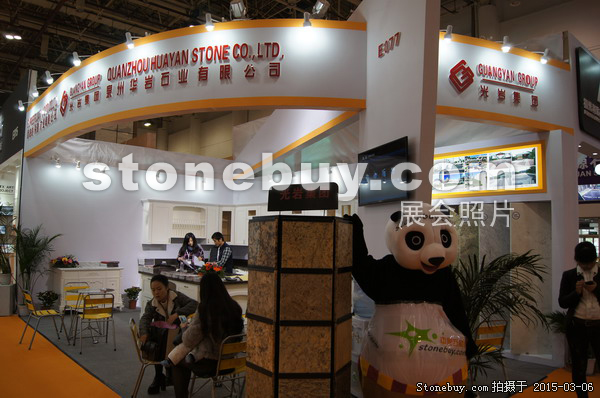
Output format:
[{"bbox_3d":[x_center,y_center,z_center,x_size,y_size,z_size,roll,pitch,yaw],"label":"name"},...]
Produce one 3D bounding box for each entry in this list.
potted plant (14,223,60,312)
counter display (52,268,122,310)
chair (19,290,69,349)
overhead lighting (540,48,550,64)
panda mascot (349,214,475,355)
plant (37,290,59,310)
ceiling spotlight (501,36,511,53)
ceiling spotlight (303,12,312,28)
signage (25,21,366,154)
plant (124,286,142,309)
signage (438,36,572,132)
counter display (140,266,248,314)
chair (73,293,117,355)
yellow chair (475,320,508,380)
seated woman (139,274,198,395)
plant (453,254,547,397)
[{"bbox_3d":[-4.956,1.323,8.483,0.820,1.720,0.800,1,-3,0],"label":"potted plant"},{"bbox_3d":[-4.192,1.813,9.064,1.250,0.830,0.500,2,-4,-25],"label":"counter display"},{"bbox_3d":[-3.636,1.695,6.449,0.520,0.770,0.440,4,-5,-43],"label":"chair"},{"bbox_3d":[2.885,-1.675,5.280,0.100,0.180,0.110,2,-4,-25],"label":"overhead lighting"},{"bbox_3d":[0.763,0.988,2.992,0.860,1.870,0.680,1,-5,-5],"label":"panda mascot"},{"bbox_3d":[-4.787,1.984,8.514,0.380,0.410,0.370,1,-3,0],"label":"plant"},{"bbox_3d":[2.494,-1.873,5.446,0.110,0.160,0.120,3,-6,-26],"label":"ceiling spotlight"},{"bbox_3d":[0.081,-1.933,4.865,0.105,0.155,0.115,1,-5,-3],"label":"ceiling spotlight"},{"bbox_3d":[-2.534,-1.358,6.352,7.153,0.928,1.201,-2,-4,33],"label":"signage"},{"bbox_3d":[-3.648,2.159,9.845,0.380,0.480,0.380,3,-5,-20],"label":"plant"},{"bbox_3d":[2.573,-1.352,5.515,2.220,0.934,0.250,2,-4,-25],"label":"signage"},{"bbox_3d":[-1.895,1.836,8.164,1.160,0.900,2.800,5,-6,-37],"label":"counter display"},{"bbox_3d":[-2.885,1.728,6.357,0.440,0.760,0.540,4,-6,-34],"label":"chair"},{"bbox_3d":[1.965,1.683,4.892,0.440,0.755,0.540,3,-5,-22],"label":"yellow chair"},{"bbox_3d":[-1.435,1.407,4.865,0.560,1.190,0.660,1,-5,-6],"label":"seated woman"},{"bbox_3d":[1.688,1.227,3.829,0.920,1.560,0.880,1,-5,0],"label":"plant"}]

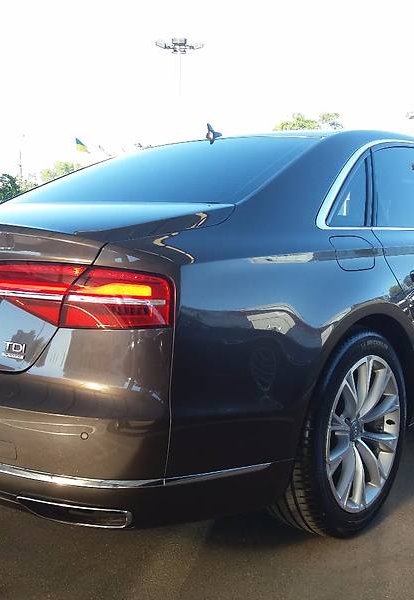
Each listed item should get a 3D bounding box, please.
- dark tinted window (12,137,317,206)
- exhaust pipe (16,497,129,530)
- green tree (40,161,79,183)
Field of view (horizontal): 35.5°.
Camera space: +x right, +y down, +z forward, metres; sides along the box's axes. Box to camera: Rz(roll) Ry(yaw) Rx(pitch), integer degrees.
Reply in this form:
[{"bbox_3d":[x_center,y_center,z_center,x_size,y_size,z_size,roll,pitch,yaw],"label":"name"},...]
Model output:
[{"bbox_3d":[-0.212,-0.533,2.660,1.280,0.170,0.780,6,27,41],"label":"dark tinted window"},{"bbox_3d":[-0.328,0.521,1.609,0.310,0.055,0.080,2,7,19],"label":"exhaust pipe"},{"bbox_3d":[-12.956,-9.031,57.726,5.000,6.833,5.000,-2,7,-12],"label":"green tree"}]

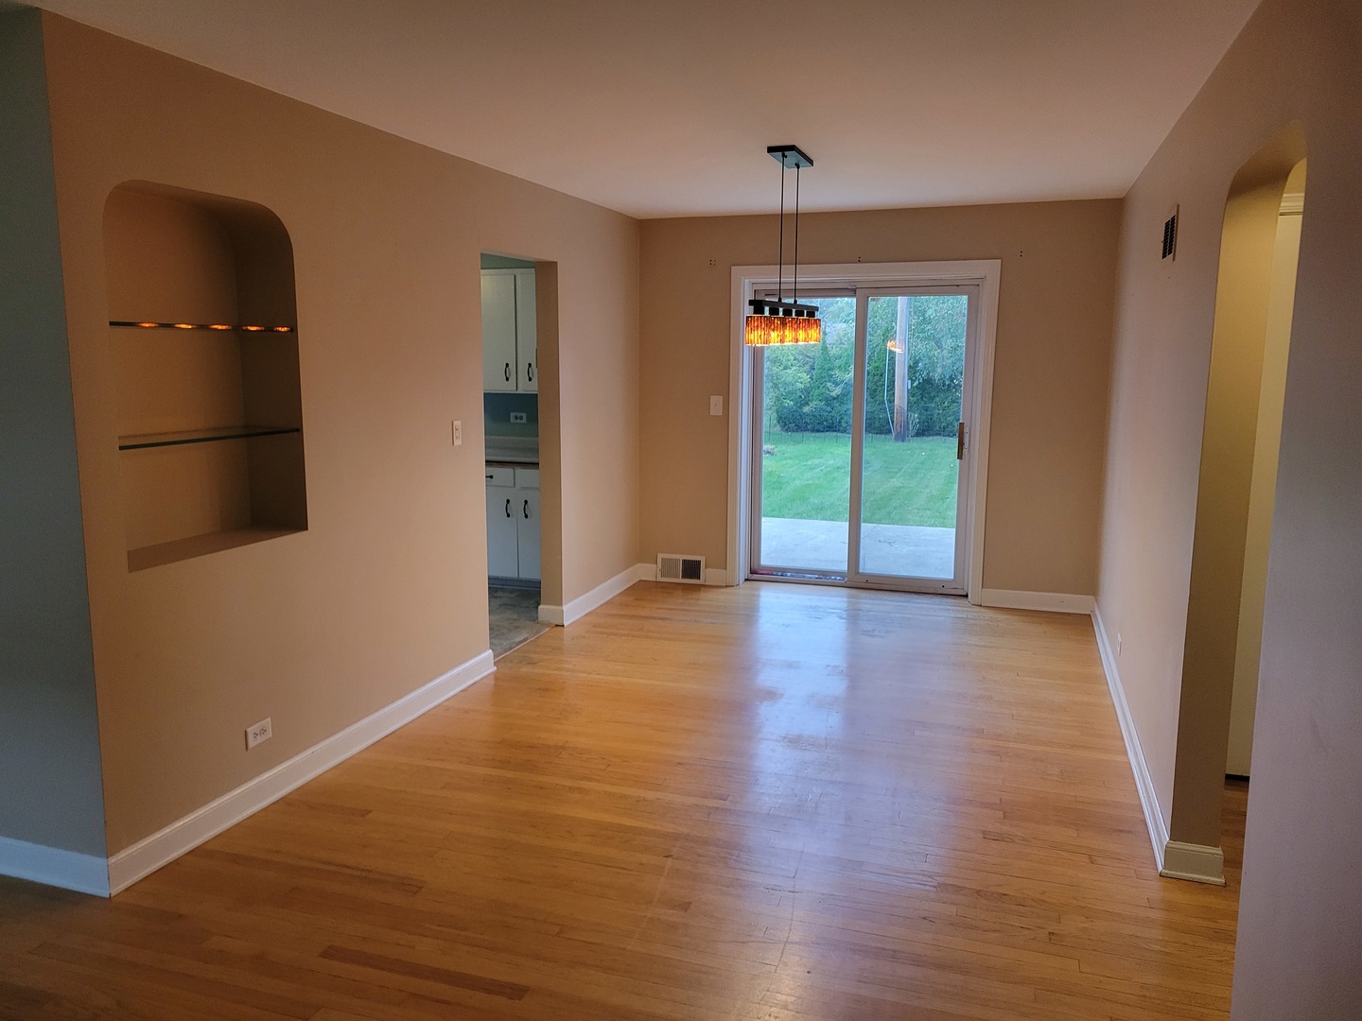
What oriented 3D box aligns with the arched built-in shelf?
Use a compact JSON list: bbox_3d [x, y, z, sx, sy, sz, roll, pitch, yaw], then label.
[{"bbox_3d":[-1.588,-0.439,3.280,0.252,1.129,0.787,3,9,18],"label":"arched built-in shelf"}]

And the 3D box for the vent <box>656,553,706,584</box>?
[{"bbox_3d":[-0.002,0.400,6.948,0.346,0.187,0.035,3,9,18],"label":"vent"}]

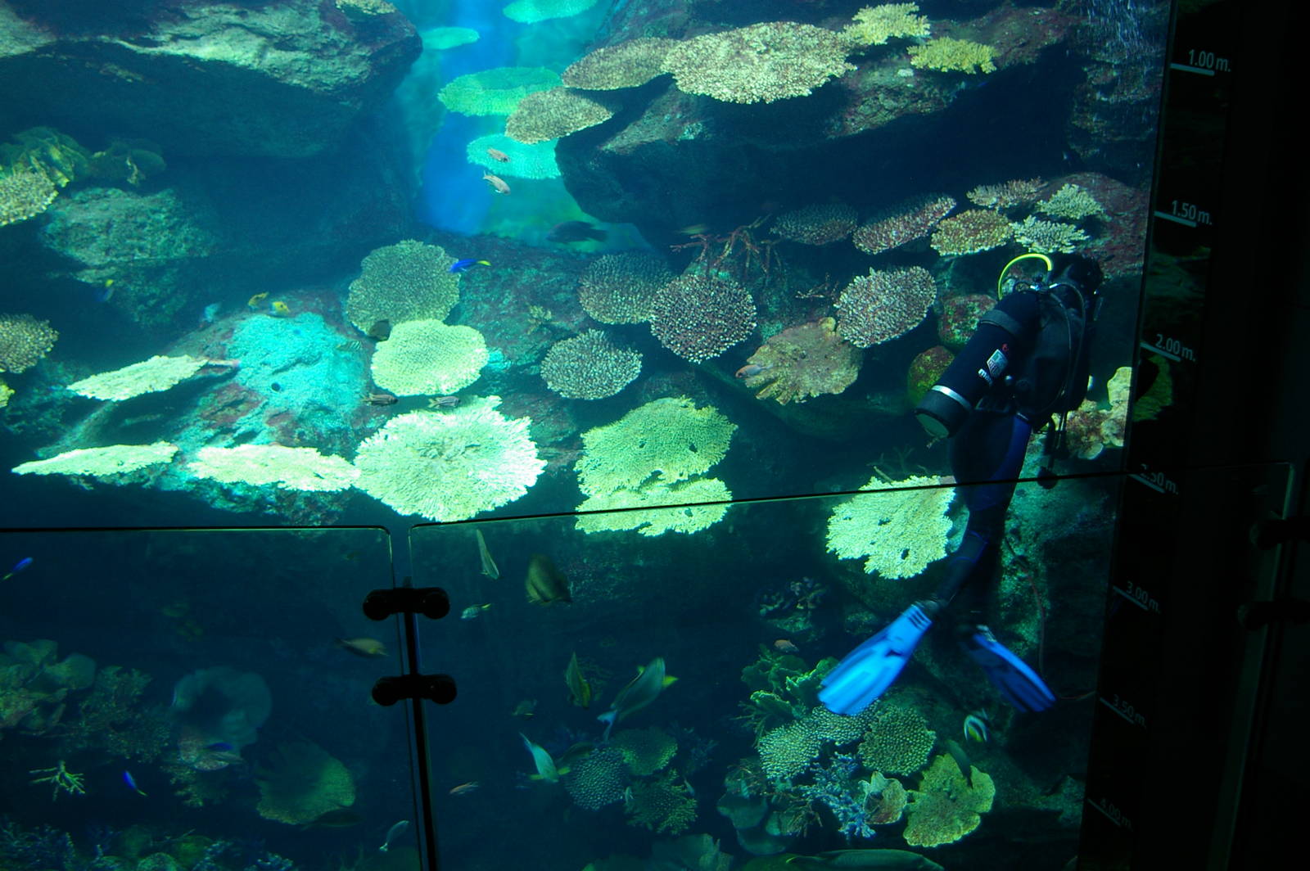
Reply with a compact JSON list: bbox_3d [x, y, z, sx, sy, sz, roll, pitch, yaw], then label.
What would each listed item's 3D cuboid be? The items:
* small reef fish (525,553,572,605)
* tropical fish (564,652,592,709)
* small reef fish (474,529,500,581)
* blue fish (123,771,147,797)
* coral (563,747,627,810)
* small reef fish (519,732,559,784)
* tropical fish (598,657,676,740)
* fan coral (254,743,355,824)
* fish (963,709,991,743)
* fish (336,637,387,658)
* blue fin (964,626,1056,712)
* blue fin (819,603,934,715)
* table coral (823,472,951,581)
[{"bbox_3d":[-0.457,0.611,6.000,0.080,0.160,0.210,-18,68,-35],"label":"small reef fish"},{"bbox_3d":[-0.346,1.104,6.400,0.085,0.130,0.300,-6,33,-11],"label":"tropical fish"},{"bbox_3d":[-0.708,0.502,6.000,0.060,0.100,0.220,-9,64,-18],"label":"small reef fish"},{"bbox_3d":[-2.418,1.619,6.600,0.045,0.075,0.165,-18,41,-34],"label":"blue fish"},{"bbox_3d":[-0.287,1.644,6.800,0.310,0.150,0.290,-1,57,0],"label":"coral"},{"bbox_3d":[-0.524,1.450,6.400,0.095,0.120,0.300,-14,34,-28],"label":"small reef fish"},{"bbox_3d":[-0.070,1.164,6.300,0.120,0.160,0.430,13,41,32],"label":"tropical fish"},{"bbox_3d":[-1.775,1.762,7.200,0.460,0.310,0.300,-2,22,0],"label":"fan coral"},{"bbox_3d":[1.403,1.271,6.200,0.050,0.120,0.140,-14,31,-29],"label":"fish"},{"bbox_3d":[-1.216,0.881,5.900,0.210,0.085,0.050,13,23,1],"label":"fish"},{"bbox_3d":[1.501,0.987,6.000,0.200,0.520,0.100,-12,42,48],"label":"blue fin"},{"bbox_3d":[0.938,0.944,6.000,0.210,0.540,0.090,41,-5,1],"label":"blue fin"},{"bbox_3d":[1.098,0.424,6.600,0.550,0.170,0.480,-1,51,0],"label":"table coral"}]

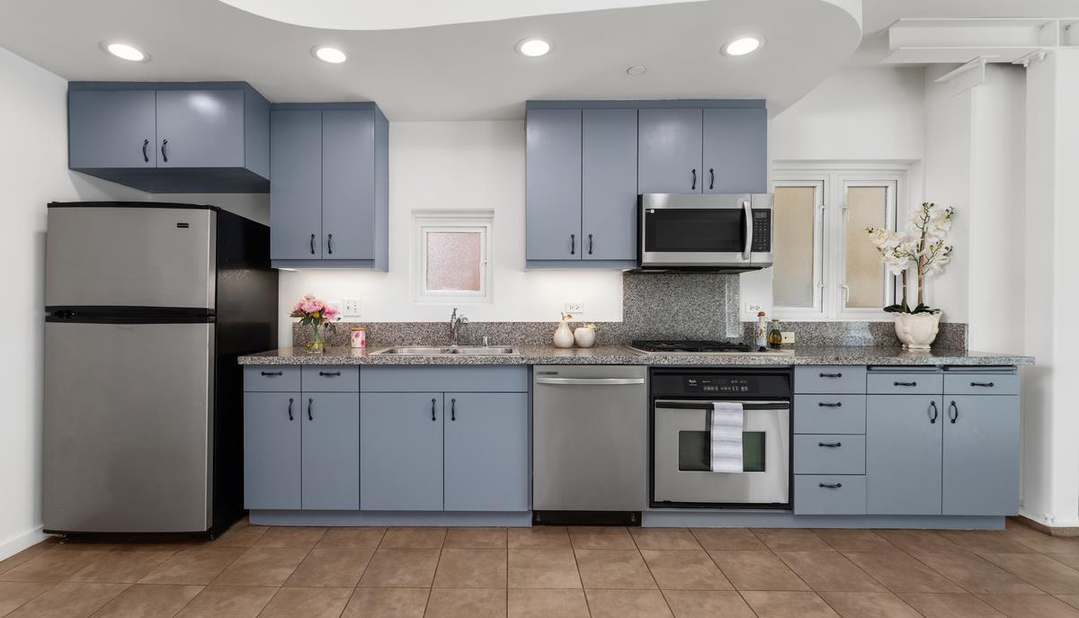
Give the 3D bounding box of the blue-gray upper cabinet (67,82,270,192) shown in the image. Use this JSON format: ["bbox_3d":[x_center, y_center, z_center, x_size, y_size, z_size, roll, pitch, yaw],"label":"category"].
[{"bbox_3d":[-2.063,-0.993,2.856,0.952,0.470,0.580,0,0,0],"label":"blue-gray upper cabinet"}]

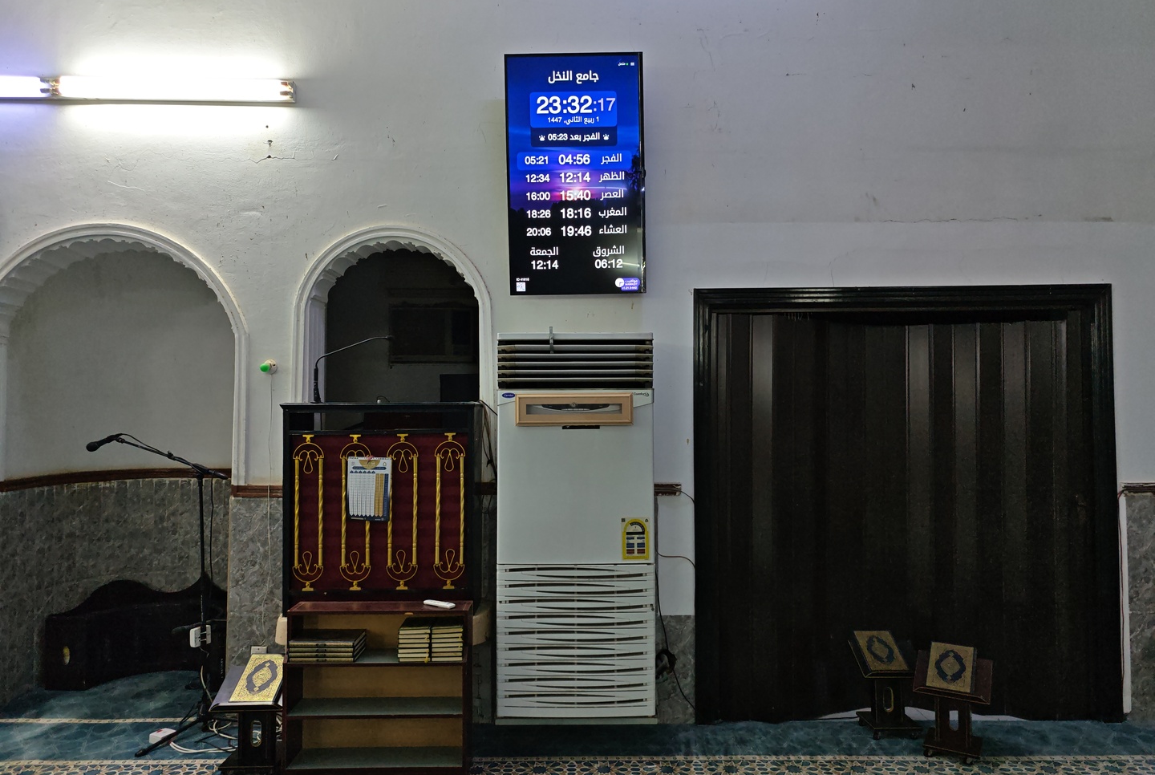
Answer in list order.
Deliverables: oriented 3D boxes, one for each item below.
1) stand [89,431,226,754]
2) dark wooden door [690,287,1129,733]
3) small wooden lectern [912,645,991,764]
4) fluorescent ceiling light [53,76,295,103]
[{"bbox_3d":[-2.037,0.975,3.817,0.800,1.475,0.500,0,-2,0],"label":"stand"},{"bbox_3d":[1.685,0.592,3.961,2.150,2.215,0.120,0,-2,0],"label":"dark wooden door"},{"bbox_3d":[1.727,1.453,3.532,0.310,0.470,0.230,-1,-2,30],"label":"small wooden lectern"},{"bbox_3d":[-2.065,-1.516,3.928,1.220,0.100,0.080,0,-2,0],"label":"fluorescent ceiling light"}]

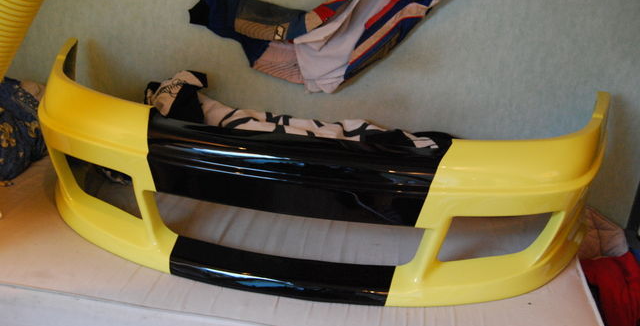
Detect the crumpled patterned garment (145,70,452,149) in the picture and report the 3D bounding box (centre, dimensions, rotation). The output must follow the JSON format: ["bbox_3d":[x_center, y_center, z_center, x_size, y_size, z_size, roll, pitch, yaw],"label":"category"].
[{"bbox_3d":[-0.096,-0.059,2.005,1.060,0.330,0.270,7,25,8],"label":"crumpled patterned garment"}]

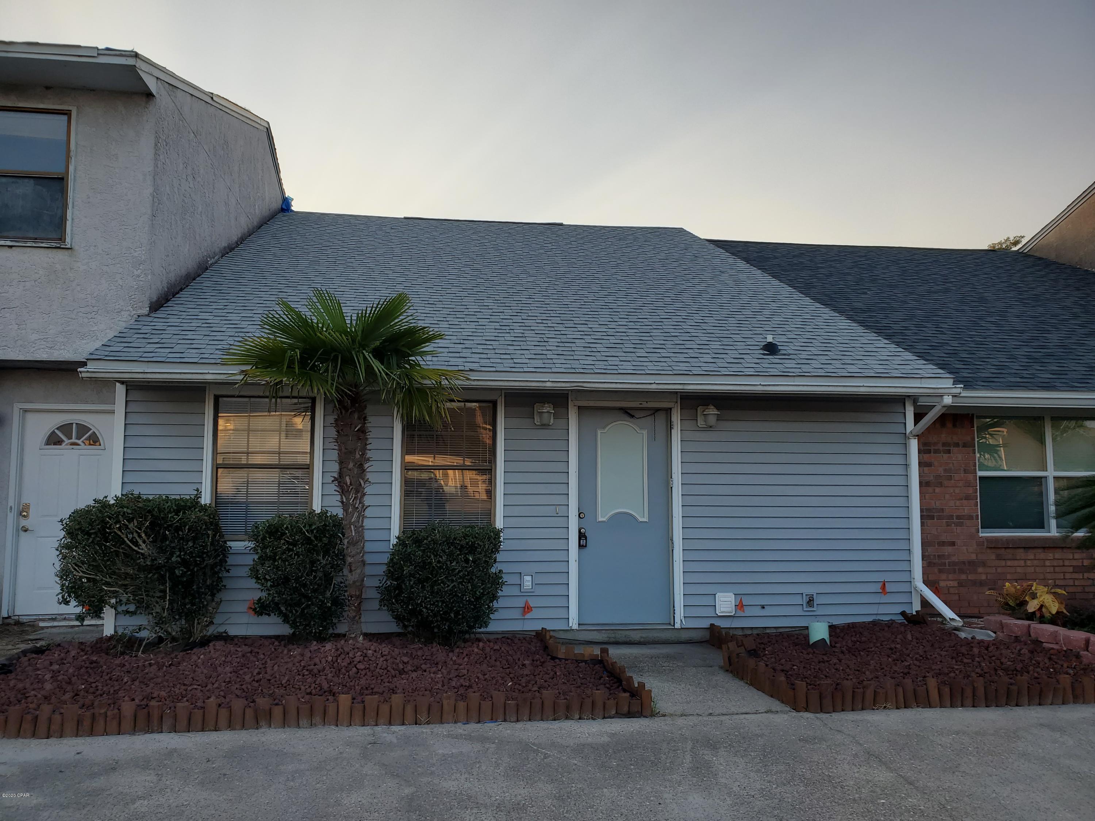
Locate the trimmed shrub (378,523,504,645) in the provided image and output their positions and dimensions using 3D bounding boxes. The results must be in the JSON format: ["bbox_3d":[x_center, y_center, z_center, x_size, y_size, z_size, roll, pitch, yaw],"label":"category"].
[{"bbox_3d":[-0.881,1.430,6.841,1.031,0.966,0.960,1,-5,-6],"label":"trimmed shrub"}]

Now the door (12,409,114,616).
[{"bbox_3d":[-4.771,1.015,8.213,0.929,2.015,0.071,1,-5,-6],"label":"door"}]

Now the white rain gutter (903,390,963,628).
[{"bbox_3d":[3.596,0.916,7.667,0.096,2.055,0.707,1,-5,-6],"label":"white rain gutter"}]

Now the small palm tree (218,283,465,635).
[{"bbox_3d":[-1.583,0.450,6.437,1.797,2.777,1.768,1,-5,-6],"label":"small palm tree"}]

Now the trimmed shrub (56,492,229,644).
[{"bbox_3d":[-3.244,1.272,6.608,1.305,1.211,1.010,1,-5,-6],"label":"trimmed shrub"}]

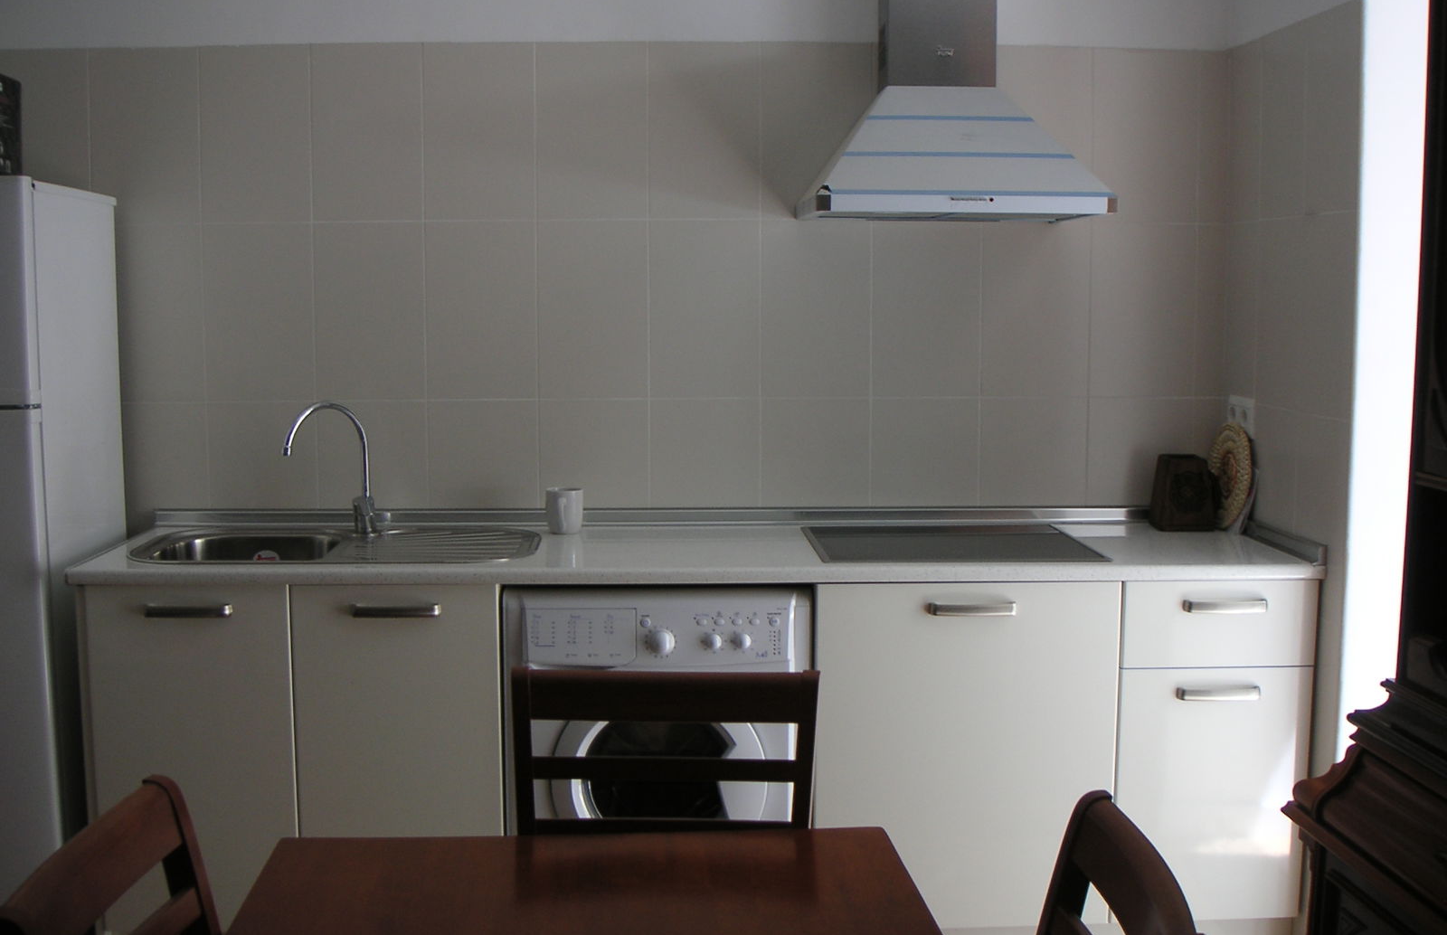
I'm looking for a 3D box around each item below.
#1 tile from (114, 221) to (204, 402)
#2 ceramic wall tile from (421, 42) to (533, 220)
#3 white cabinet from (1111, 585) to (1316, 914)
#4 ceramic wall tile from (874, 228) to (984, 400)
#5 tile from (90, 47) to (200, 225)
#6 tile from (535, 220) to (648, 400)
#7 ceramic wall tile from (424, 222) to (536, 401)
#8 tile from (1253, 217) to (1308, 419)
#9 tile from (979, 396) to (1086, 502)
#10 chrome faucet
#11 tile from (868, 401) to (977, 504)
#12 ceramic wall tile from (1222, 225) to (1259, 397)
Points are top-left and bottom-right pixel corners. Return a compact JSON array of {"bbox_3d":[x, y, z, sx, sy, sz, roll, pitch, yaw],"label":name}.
[{"bbox_3d":[-1.272,-0.342,3.523,0.250,0.400,0.010,0,6,-2],"label":"tile"},{"bbox_3d":[-0.538,-0.738,3.498,0.250,0.396,0.010,0,6,-2],"label":"ceramic wall tile"},{"bbox_3d":[0.944,0.530,3.385,0.400,0.700,0.580,0,5,-1],"label":"white cabinet"},{"bbox_3d":[0.460,-0.356,3.595,0.250,0.400,0.010,0,6,-2],"label":"ceramic wall tile"},{"bbox_3d":[-1.276,-0.733,3.511,0.250,0.398,0.010,0,5,-1],"label":"tile"},{"bbox_3d":[-0.292,-0.353,3.564,0.250,0.400,0.010,0,6,-2],"label":"tile"},{"bbox_3d":[-0.541,-0.349,3.541,0.250,0.396,0.010,0,6,-2],"label":"ceramic wall tile"},{"bbox_3d":[1.159,-0.319,3.292,0.010,0.400,0.250,0,6,-2],"label":"tile"},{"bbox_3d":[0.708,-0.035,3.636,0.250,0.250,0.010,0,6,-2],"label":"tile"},{"bbox_3d":[-0.840,0.004,3.421,0.228,0.285,0.060,-2,6,-14],"label":"chrome faucet"},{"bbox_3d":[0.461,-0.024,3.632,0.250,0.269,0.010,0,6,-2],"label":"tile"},{"bbox_3d":[1.151,-0.346,3.515,0.010,0.400,0.196,0,6,-2],"label":"ceramic wall tile"}]

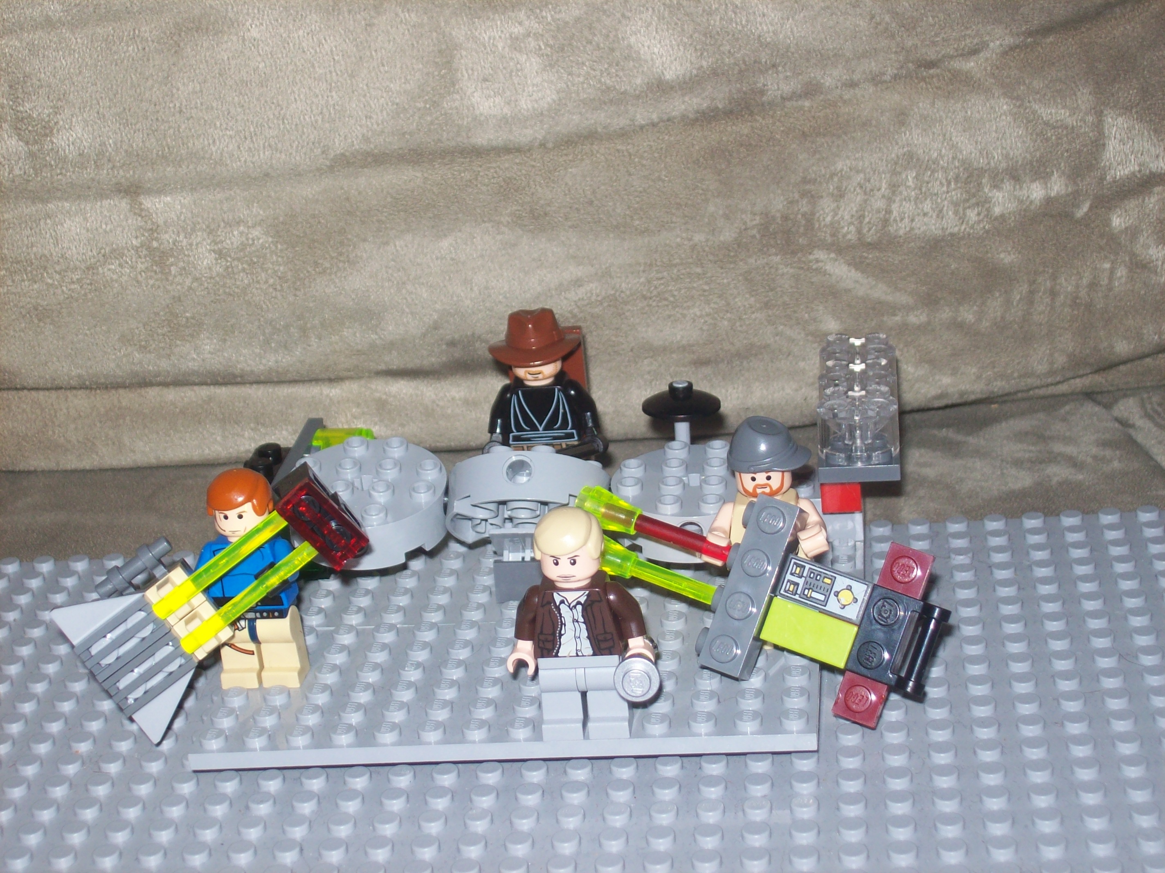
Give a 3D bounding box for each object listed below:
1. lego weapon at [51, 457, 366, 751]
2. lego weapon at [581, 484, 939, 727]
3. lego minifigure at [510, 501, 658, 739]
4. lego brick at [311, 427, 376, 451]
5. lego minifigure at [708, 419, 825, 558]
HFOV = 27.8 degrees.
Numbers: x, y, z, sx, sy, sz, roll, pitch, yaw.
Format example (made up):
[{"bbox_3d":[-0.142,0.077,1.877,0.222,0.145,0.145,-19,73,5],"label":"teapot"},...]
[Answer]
[{"bbox_3d":[-0.066,0.028,0.430,0.055,0.032,0.013,-37,14,0],"label":"lego weapon"},{"bbox_3d":[0.029,0.027,0.423,0.072,0.032,0.013,19,-3,20],"label":"lego weapon"},{"bbox_3d":[-0.001,0.033,0.405,0.025,0.042,0.016,-3,22,8],"label":"lego minifigure"},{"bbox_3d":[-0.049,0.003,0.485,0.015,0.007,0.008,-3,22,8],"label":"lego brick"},{"bbox_3d":[0.034,0.019,0.428,0.024,0.043,0.018,-3,22,8],"label":"lego minifigure"}]

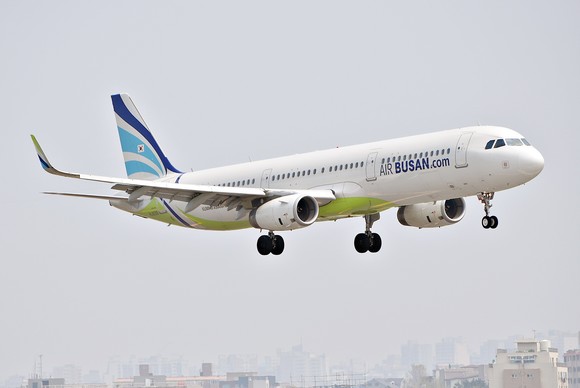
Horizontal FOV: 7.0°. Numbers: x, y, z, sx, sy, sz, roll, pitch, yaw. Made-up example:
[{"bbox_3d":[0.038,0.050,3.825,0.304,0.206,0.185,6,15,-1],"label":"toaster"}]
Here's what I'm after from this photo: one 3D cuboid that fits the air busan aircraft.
[{"bbox_3d":[1.344,-2.426,295.106,35.800,12.070,44.510,0,-5,-37],"label":"air busan aircraft"}]

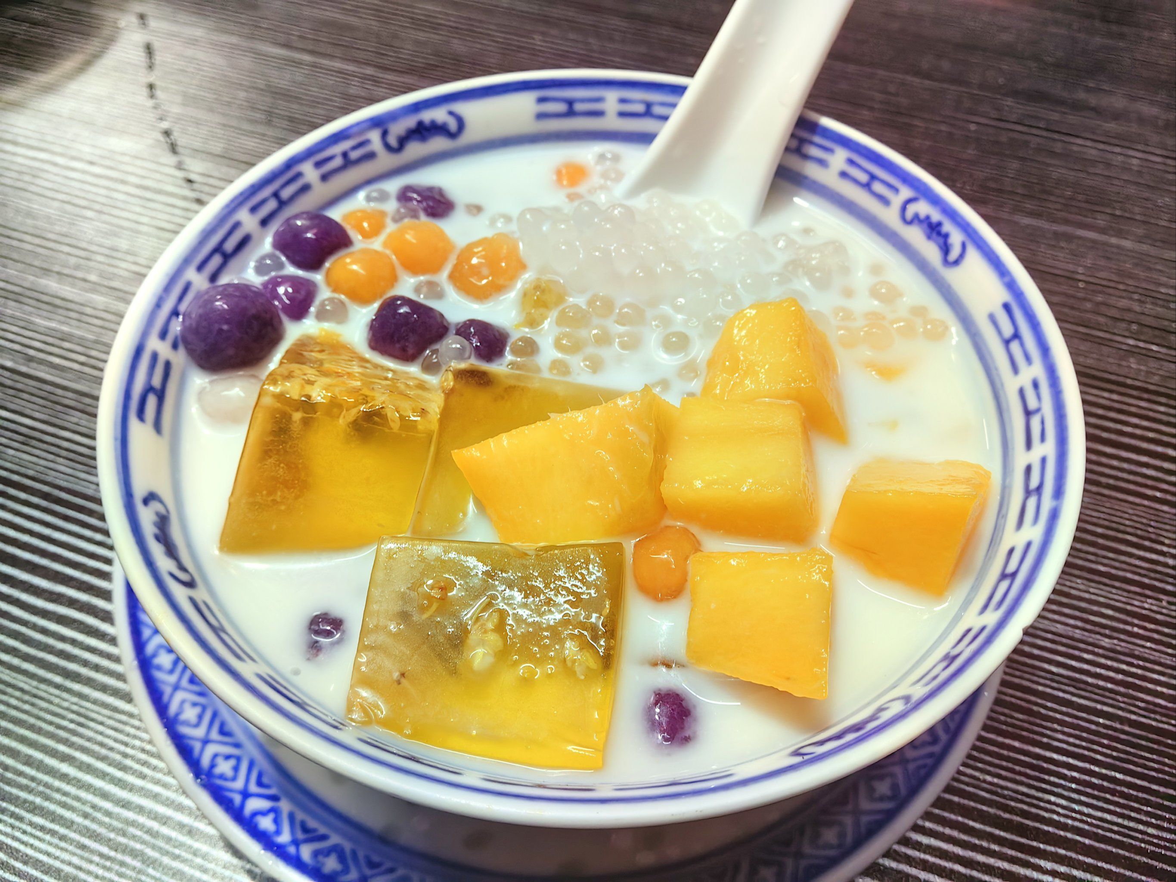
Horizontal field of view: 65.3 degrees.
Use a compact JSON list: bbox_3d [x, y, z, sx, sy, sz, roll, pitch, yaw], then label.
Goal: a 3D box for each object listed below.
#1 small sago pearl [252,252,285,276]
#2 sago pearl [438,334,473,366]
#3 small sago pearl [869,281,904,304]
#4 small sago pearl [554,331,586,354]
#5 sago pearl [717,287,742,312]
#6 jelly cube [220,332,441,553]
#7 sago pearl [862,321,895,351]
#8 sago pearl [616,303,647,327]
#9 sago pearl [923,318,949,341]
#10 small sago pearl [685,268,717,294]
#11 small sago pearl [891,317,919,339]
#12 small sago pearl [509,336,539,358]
[{"bbox_3d":[-0.057,-0.031,0.163,0.005,0.005,0.005,1,53,0],"label":"small sago pearl"},{"bbox_3d":[-0.022,-0.015,0.152,0.006,0.005,0.006,0,53,0],"label":"sago pearl"},{"bbox_3d":[0.053,-0.026,0.162,0.005,0.005,0.005,0,53,0],"label":"small sago pearl"},{"bbox_3d":[-0.003,-0.016,0.154,0.005,0.004,0.005,0,53,0],"label":"small sago pearl"},{"bbox_3d":[0.024,-0.024,0.157,0.004,0.004,0.004,0,53,0],"label":"sago pearl"},{"bbox_3d":[-0.037,0.004,0.143,0.026,0.028,0.030,11,14,-11],"label":"jelly cube"},{"bbox_3d":[0.049,-0.018,0.156,0.005,0.005,0.005,0,53,0],"label":"sago pearl"},{"bbox_3d":[0.007,-0.021,0.154,0.005,0.005,0.005,0,53,0],"label":"sago pearl"},{"bbox_3d":[0.059,-0.019,0.155,0.005,0.005,0.005,1,53,0],"label":"sago pearl"},{"bbox_3d":[0.020,-0.027,0.159,0.005,0.005,0.005,1,53,0],"label":"small sago pearl"},{"bbox_3d":[0.053,-0.019,0.153,0.004,0.004,0.004,0,53,0],"label":"small sago pearl"},{"bbox_3d":[-0.011,-0.015,0.150,0.005,0.005,0.005,0,53,0],"label":"small sago pearl"}]

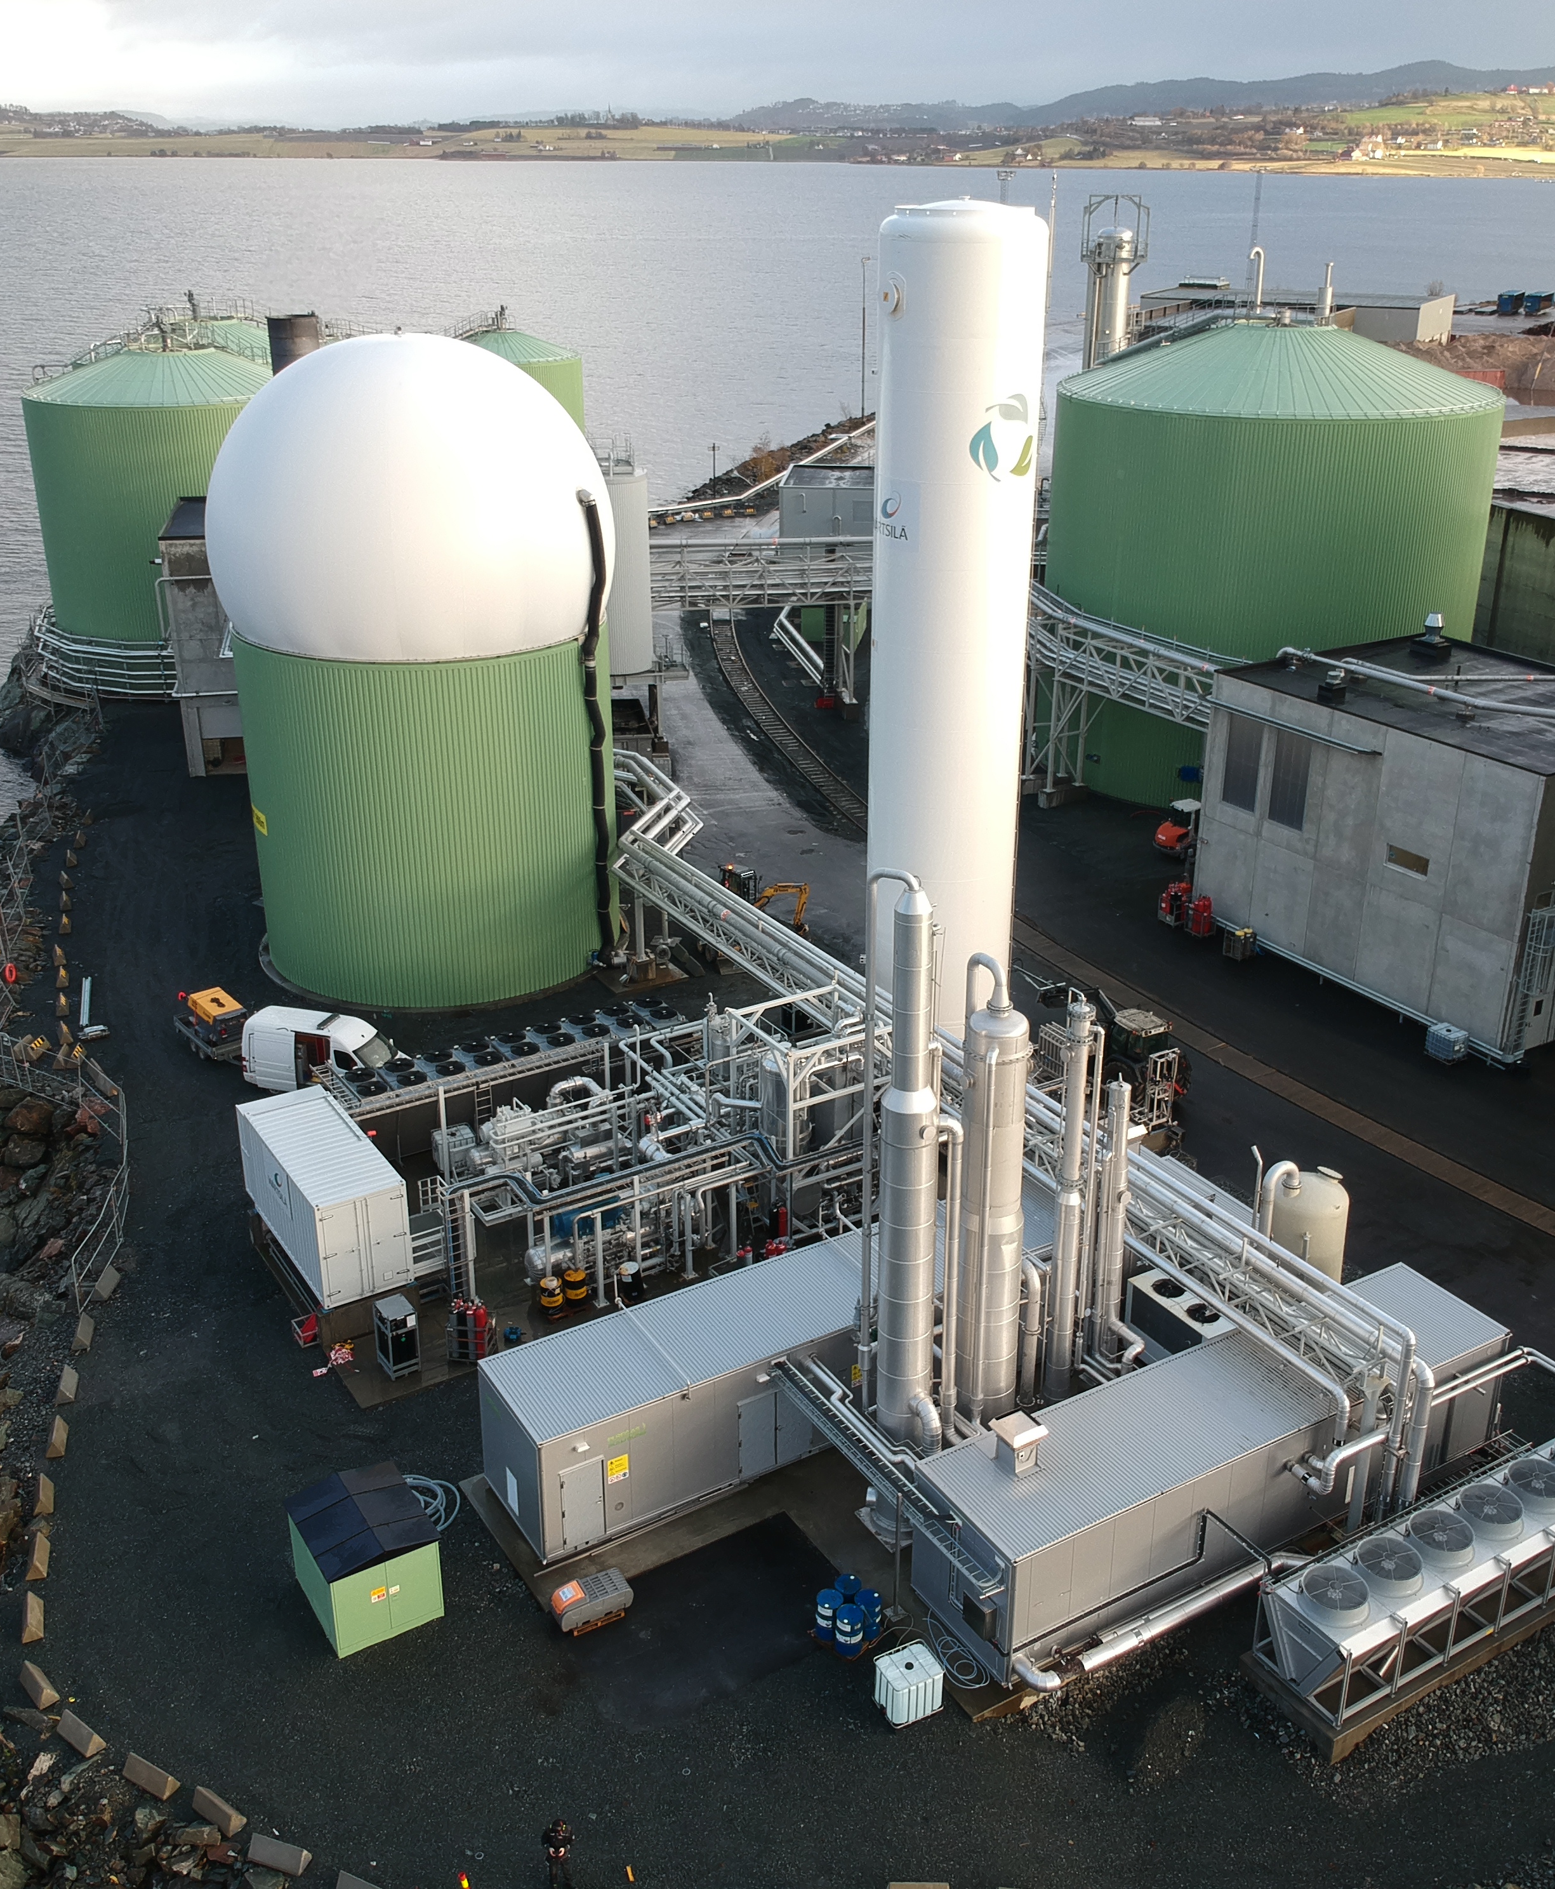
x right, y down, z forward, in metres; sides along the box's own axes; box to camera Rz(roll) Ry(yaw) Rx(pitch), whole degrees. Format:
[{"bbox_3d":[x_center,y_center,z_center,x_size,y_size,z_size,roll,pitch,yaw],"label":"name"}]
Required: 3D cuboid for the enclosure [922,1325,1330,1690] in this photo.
[{"bbox_3d":[8.241,12.826,42.296,9.818,3.422,3.547,-14,27,-28],"label":"enclosure"}]

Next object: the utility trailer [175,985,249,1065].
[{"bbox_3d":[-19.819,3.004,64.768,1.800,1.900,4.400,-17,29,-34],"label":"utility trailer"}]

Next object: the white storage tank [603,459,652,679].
[{"bbox_3d":[-8.222,-18.814,91.076,4.000,9.900,4.000,0,24,0],"label":"white storage tank"}]

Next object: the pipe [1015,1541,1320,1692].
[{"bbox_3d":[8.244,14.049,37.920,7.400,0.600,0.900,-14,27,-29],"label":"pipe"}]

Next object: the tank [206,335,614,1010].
[{"bbox_3d":[-13.445,-10.886,69.505,14.900,23.600,14.900,0,24,0],"label":"tank"}]

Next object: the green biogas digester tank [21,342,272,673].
[{"bbox_3d":[-35.493,-26.479,110.198,17.100,18.300,17.100,0,23,0],"label":"green biogas digester tank"}]

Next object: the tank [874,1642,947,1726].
[{"bbox_3d":[2.868,15.975,39.265,1.190,1.140,1.000,-11,26,-24],"label":"tank"}]

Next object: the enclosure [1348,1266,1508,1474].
[{"bbox_3d":[15.359,11.072,46.268,4.675,3.422,3.547,-14,27,-28],"label":"enclosure"}]

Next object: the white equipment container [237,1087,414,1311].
[{"bbox_3d":[-12.419,6.712,49.741,2.440,2.850,6.450,-14,27,-29],"label":"white equipment container"}]

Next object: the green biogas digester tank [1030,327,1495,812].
[{"bbox_3d":[23.932,-19.558,90.074,20.800,21.200,20.800,0,23,0],"label":"green biogas digester tank"}]

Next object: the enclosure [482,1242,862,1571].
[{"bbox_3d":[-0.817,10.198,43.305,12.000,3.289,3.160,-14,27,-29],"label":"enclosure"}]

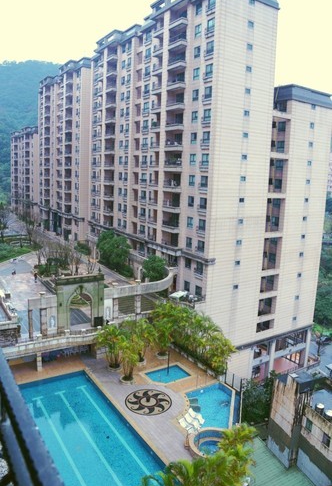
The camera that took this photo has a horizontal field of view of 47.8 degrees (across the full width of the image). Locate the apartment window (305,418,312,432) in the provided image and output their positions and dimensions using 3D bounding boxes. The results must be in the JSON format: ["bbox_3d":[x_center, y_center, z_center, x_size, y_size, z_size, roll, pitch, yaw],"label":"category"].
[{"bbox_3d":[17.884,22.778,47.000,0.180,1.180,1.070,-2,11,-24],"label":"apartment window"}]

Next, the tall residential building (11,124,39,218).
[{"bbox_3d":[-47.938,-27.125,147.028,17.000,32.000,36.000,-4,12,-34],"label":"tall residential building"}]

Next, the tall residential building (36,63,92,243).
[{"bbox_3d":[-26.703,-25.852,113.338,13.500,46.000,37.000,-5,13,-34],"label":"tall residential building"}]

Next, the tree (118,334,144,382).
[{"bbox_3d":[-3.823,12.365,40.446,2.700,4.900,2.700,3,10,0],"label":"tree"}]

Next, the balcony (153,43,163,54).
[{"bbox_3d":[-0.606,-31.929,62.056,1.500,1.300,3.255,-5,13,-34],"label":"balcony"}]

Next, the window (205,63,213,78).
[{"bbox_3d":[5.852,-23.059,50.033,0.200,1.480,1.450,-4,11,-31],"label":"window"}]

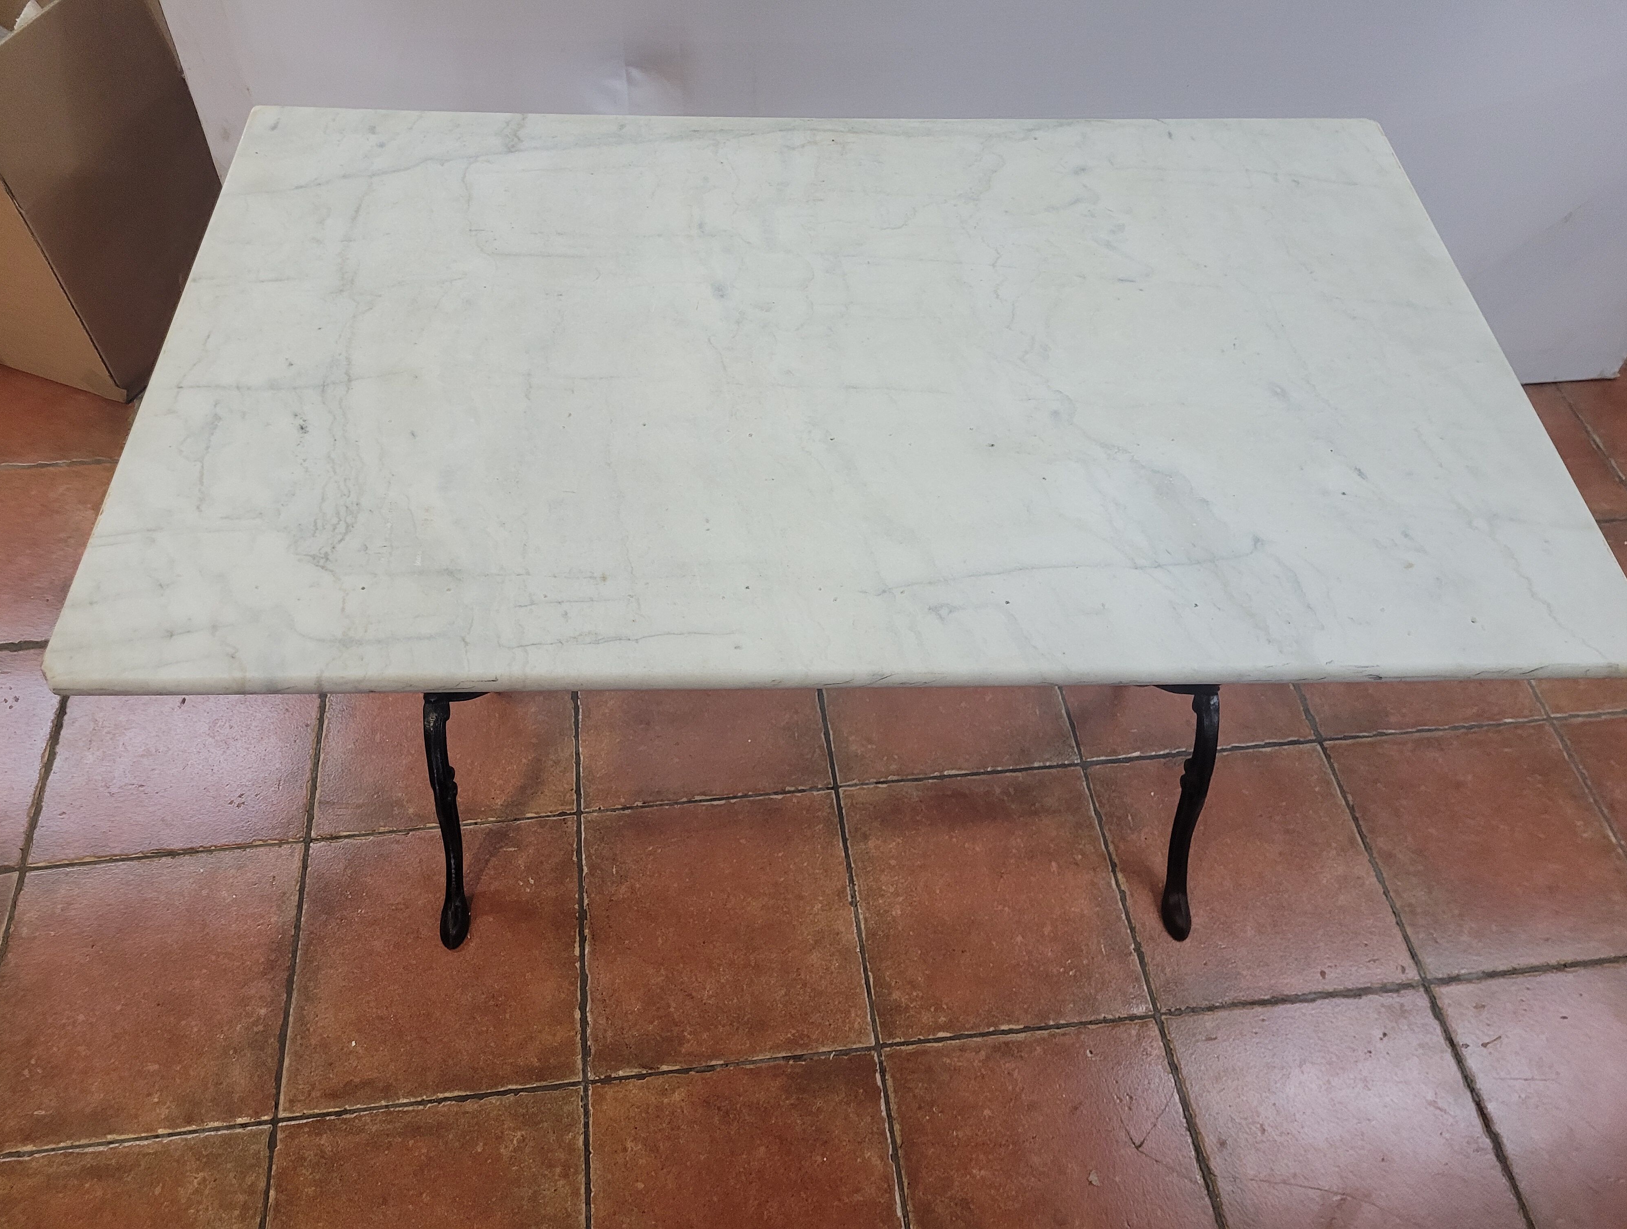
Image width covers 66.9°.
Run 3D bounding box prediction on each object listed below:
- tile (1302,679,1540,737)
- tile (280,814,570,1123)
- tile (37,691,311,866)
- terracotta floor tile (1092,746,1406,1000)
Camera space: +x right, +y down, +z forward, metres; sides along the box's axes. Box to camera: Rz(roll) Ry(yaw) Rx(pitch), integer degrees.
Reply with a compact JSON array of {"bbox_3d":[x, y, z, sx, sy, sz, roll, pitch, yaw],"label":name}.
[{"bbox_3d":[0.847,0.026,1.815,0.329,0.010,0.329,-5,55,-6],"label":"tile"},{"bbox_3d":[-0.448,0.411,1.475,0.329,0.010,0.329,-5,55,-6],"label":"tile"},{"bbox_3d":[-0.827,0.164,1.630,0.329,0.010,0.329,-5,55,-6],"label":"tile"},{"bbox_3d":[0.556,0.329,1.586,0.329,0.010,0.329,-5,55,-6],"label":"terracotta floor tile"}]

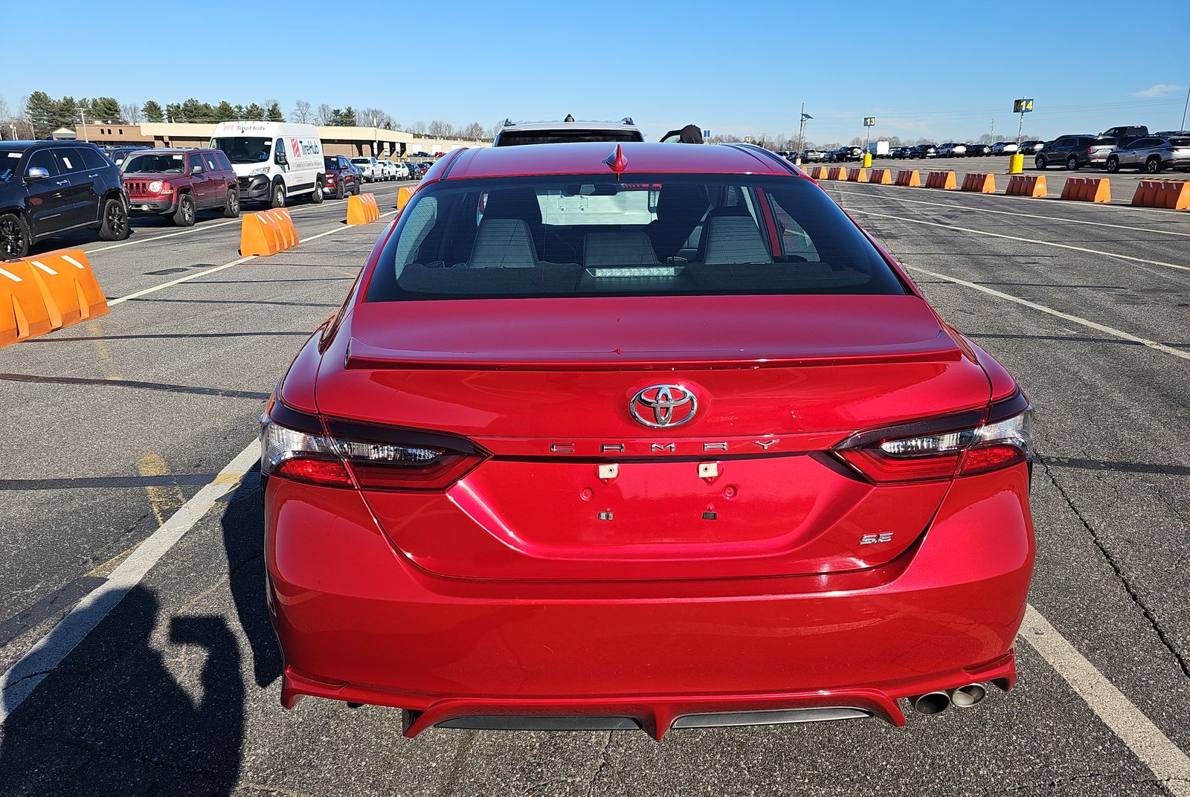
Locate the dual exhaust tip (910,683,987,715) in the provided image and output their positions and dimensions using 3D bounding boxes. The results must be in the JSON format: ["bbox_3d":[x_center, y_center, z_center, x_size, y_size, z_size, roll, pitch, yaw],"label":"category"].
[{"bbox_3d":[0.779,0.645,1.799,0.165,0.080,0.140,-1,17,-2],"label":"dual exhaust tip"}]

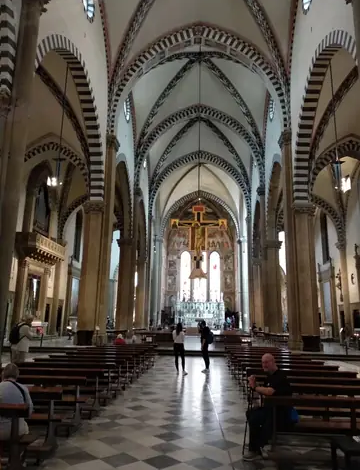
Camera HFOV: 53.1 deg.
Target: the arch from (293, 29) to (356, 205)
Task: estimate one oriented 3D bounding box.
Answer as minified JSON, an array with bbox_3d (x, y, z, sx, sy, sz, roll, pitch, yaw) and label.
[{"bbox_3d":[7.640,-6.603,18.624,0.900,6.377,11.814,0,-13,4],"label":"arch"}]

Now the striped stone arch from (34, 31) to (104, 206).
[{"bbox_3d":[-5.930,-6.720,19.391,0.900,6.482,12.127,0,-13,4],"label":"striped stone arch"}]

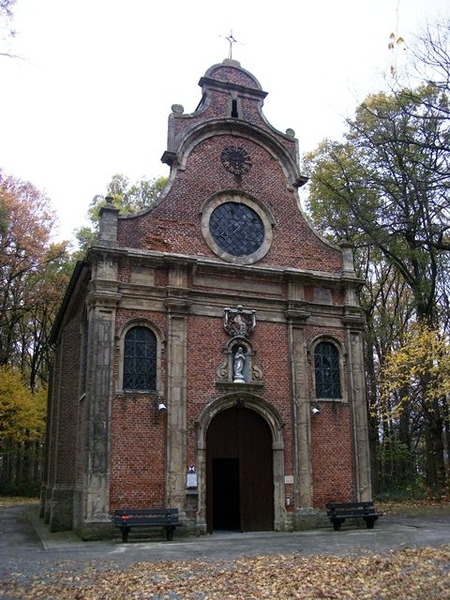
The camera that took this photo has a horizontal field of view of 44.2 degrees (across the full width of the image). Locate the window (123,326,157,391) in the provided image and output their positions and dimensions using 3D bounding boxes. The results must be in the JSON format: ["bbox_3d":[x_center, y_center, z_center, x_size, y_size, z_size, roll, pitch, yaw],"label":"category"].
[{"bbox_3d":[-2.276,1.573,14.983,0.911,1.740,0.180,6,-17,-20],"label":"window"}]

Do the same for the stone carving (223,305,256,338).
[{"bbox_3d":[0.433,0.627,16.047,0.996,0.951,0.280,6,-17,-20],"label":"stone carving"}]

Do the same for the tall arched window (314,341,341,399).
[{"bbox_3d":[3.143,2.136,16.920,0.905,1.732,0.180,6,-17,-20],"label":"tall arched window"}]

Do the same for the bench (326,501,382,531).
[{"bbox_3d":[3.542,5.981,15.332,1.622,0.669,0.520,6,-17,-20],"label":"bench"}]

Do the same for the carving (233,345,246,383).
[{"bbox_3d":[0.424,1.857,15.836,0.375,1.050,0.300,6,-17,-20],"label":"carving"}]

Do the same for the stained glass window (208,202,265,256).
[{"bbox_3d":[0.394,-2.182,17.091,1.841,1.787,0.200,6,-17,-20],"label":"stained glass window"}]

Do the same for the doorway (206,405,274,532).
[{"bbox_3d":[0.445,4.569,15.180,1.988,3.328,0.300,6,-17,-20],"label":"doorway"}]

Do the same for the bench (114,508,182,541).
[{"bbox_3d":[-1.870,5.449,13.389,1.628,0.683,0.520,6,-17,-20],"label":"bench"}]

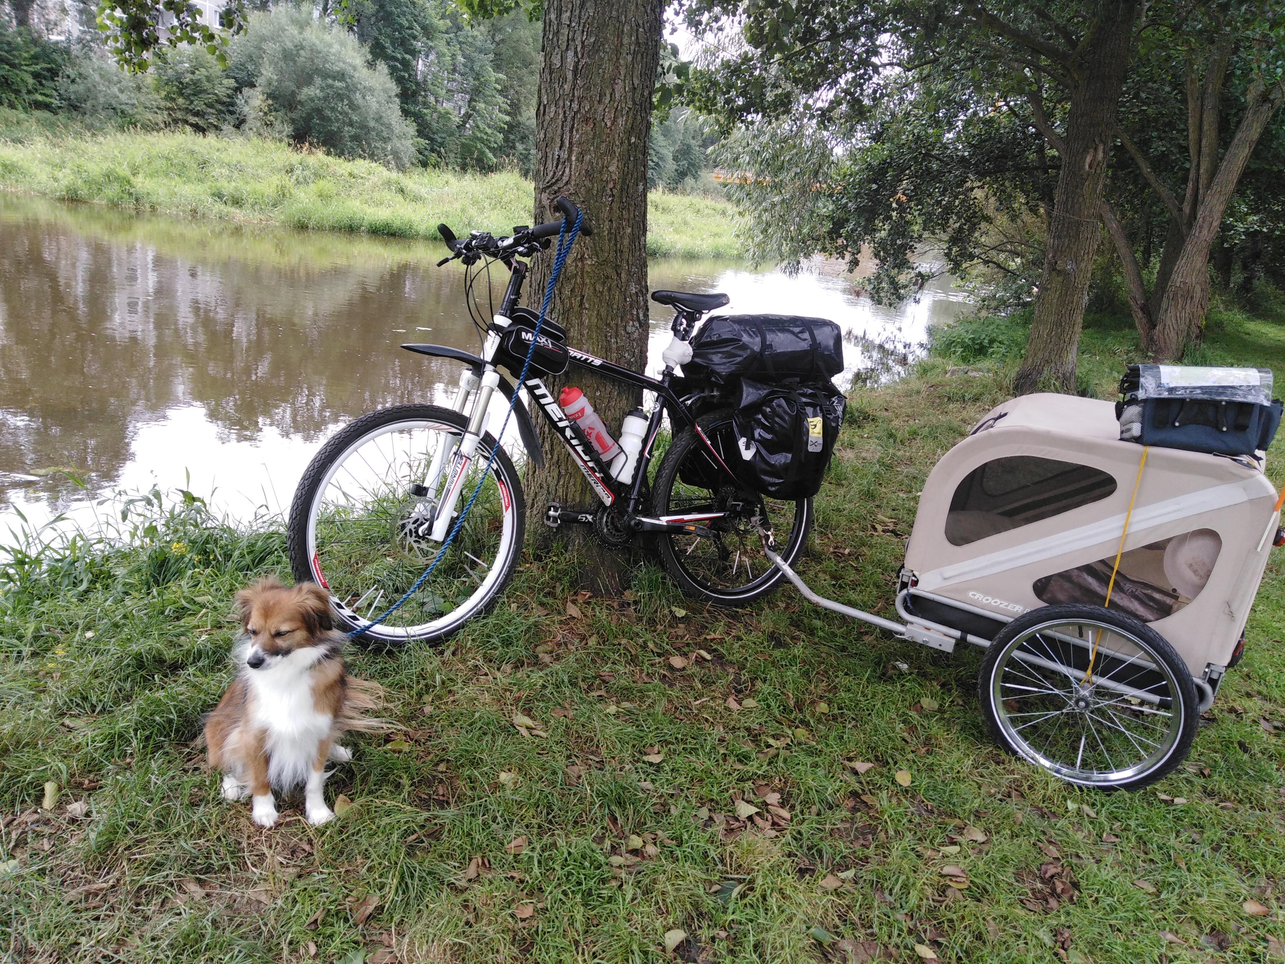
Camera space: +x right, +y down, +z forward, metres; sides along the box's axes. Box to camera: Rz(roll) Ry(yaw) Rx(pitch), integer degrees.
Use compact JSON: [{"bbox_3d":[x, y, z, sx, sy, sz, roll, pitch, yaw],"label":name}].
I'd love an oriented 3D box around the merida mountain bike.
[{"bbox_3d":[-0.121,-0.147,2.805,1.752,1.170,0.630,-2,9,-35],"label":"merida mountain bike"}]

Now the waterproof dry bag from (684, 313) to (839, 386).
[{"bbox_3d":[0.365,-0.438,3.092,0.540,0.210,0.250,-2,9,-35],"label":"waterproof dry bag"}]

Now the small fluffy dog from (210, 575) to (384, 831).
[{"bbox_3d":[-0.691,0.384,1.928,0.300,0.475,0.360,0,18,-22],"label":"small fluffy dog"}]

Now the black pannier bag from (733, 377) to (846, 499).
[{"bbox_3d":[0.450,-0.142,2.994,0.310,0.370,0.180,-2,9,-35],"label":"black pannier bag"}]

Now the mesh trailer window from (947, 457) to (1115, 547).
[{"bbox_3d":[0.956,0.067,2.405,0.365,0.270,0.020,15,19,23],"label":"mesh trailer window"}]

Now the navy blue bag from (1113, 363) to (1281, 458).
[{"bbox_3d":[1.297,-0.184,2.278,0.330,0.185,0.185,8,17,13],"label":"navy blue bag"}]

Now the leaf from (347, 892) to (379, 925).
[{"bbox_3d":[-0.479,0.738,1.660,0.055,0.025,0.075,10,17,7],"label":"leaf"}]

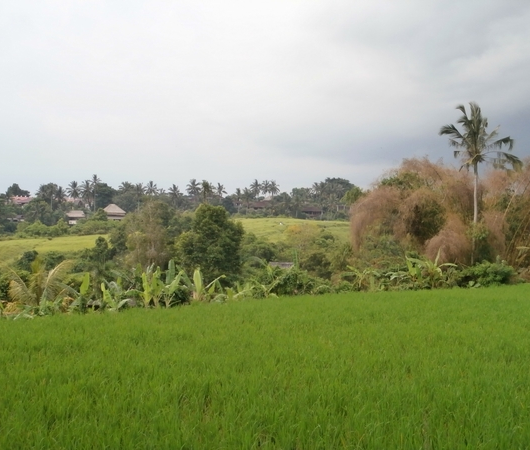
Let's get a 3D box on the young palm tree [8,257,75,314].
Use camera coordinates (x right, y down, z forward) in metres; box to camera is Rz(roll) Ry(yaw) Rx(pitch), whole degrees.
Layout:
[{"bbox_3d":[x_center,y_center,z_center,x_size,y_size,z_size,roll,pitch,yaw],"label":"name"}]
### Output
[{"bbox_3d":[-9.050,2.530,40.000,2.900,2.350,2.800,0,0,0],"label":"young palm tree"}]

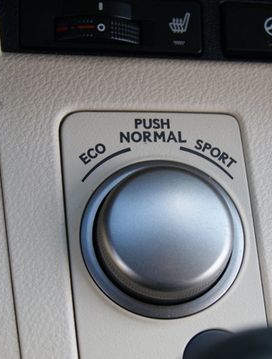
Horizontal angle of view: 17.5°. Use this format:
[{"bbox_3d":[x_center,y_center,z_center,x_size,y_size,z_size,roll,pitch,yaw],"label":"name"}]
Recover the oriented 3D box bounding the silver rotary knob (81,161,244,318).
[{"bbox_3d":[0.009,0.013,0.242,0.047,0.017,0.047,-2,70,-9],"label":"silver rotary knob"}]

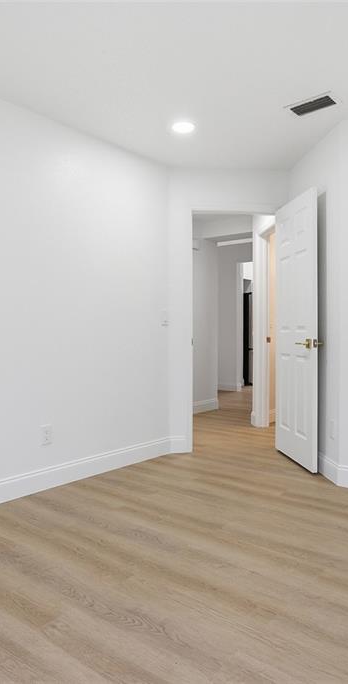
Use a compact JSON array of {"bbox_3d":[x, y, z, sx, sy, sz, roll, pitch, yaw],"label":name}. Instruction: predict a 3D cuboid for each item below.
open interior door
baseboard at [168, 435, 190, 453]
[{"bbox_3d":[0.958,-0.078,3.584,0.040,2.030,0.692,0,1,-10],"label":"open interior door"},{"bbox_3d":[0.049,0.870,3.867,0.188,0.150,0.028,0,1,-8],"label":"baseboard"}]

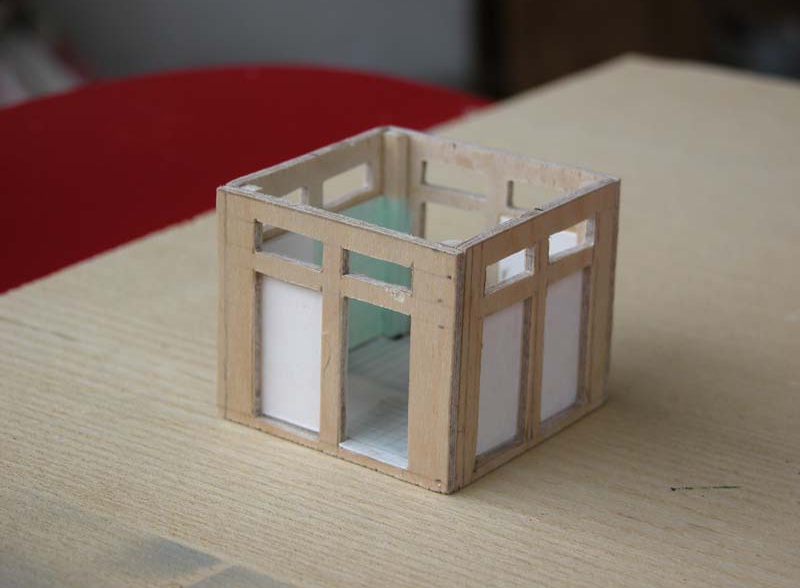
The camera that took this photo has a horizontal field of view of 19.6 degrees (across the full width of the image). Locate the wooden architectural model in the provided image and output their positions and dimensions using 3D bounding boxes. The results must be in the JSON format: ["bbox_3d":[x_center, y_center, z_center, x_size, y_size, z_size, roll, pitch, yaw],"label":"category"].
[{"bbox_3d":[0.003,0.001,0.385,0.048,0.040,0.046,16,25,34],"label":"wooden architectural model"}]

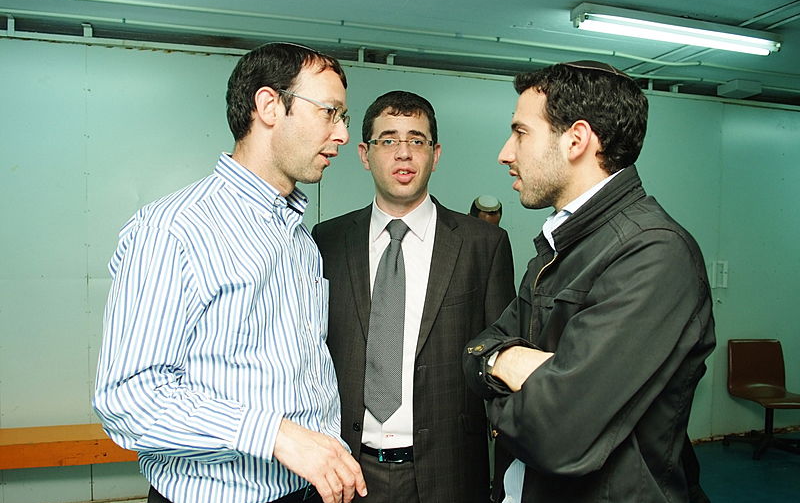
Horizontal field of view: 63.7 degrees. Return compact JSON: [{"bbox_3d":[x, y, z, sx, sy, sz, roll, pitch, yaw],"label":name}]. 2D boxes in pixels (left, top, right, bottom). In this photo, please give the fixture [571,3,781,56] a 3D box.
[{"bbox_3d":[1.393,-1.085,3.150,1.230,0.088,0.120,0,3,-20],"label":"fixture"}]

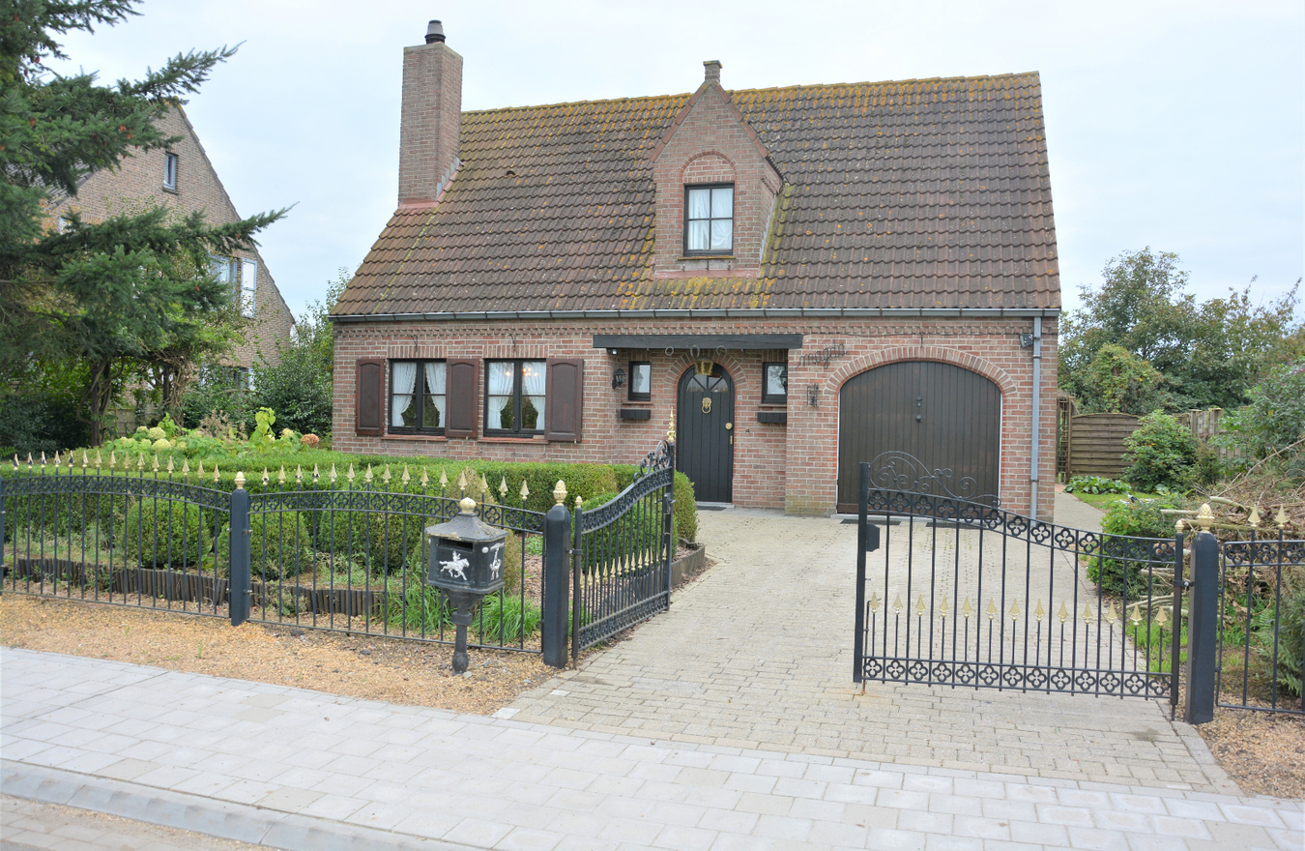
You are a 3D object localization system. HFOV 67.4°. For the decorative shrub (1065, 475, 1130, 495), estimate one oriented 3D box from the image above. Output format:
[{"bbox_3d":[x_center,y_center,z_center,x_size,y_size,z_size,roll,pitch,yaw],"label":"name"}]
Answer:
[{"bbox_3d":[8.570,1.130,18.850,1.250,0.360,0.850,1,1,16],"label":"decorative shrub"}]

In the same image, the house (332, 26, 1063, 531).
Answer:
[{"bbox_3d":[1.264,-3.226,18.576,11.400,8.780,8.400,1,1,16],"label":"house"}]

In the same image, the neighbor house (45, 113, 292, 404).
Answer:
[{"bbox_3d":[-16.103,-3.612,24.439,9.500,8.700,9.600,1,1,16],"label":"neighbor house"}]

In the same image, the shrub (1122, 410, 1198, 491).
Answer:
[{"bbox_3d":[10.360,0.510,20.000,1.550,1.630,1.500,1,1,16],"label":"shrub"}]

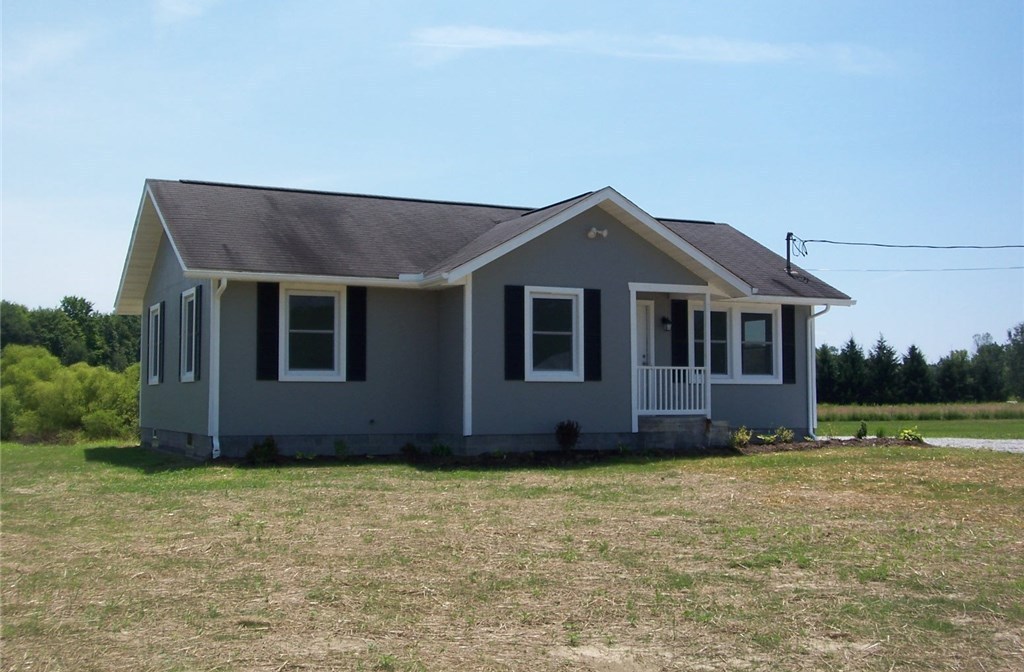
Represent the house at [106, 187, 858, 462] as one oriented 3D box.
[{"bbox_3d":[-0.621,-0.284,24.728,13.816,5.292,9.502,1,-4,-26],"label":"house"}]

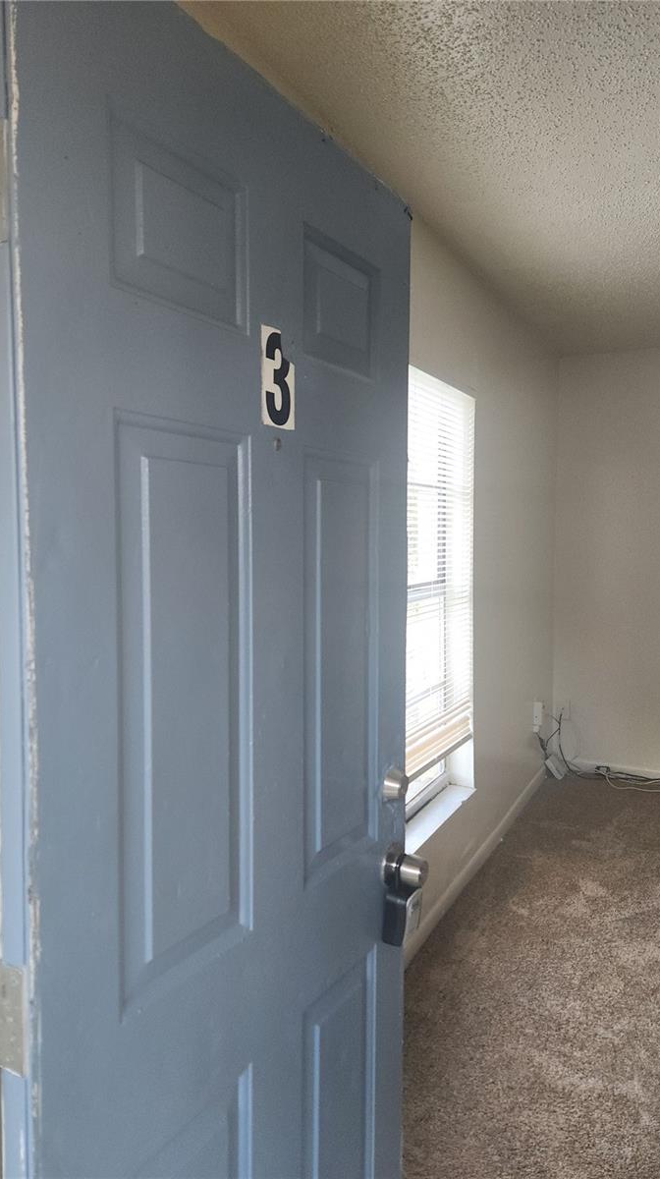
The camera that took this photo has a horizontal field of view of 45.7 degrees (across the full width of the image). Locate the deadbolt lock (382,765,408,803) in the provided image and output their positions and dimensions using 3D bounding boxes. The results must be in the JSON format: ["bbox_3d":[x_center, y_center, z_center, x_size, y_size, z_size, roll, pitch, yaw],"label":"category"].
[{"bbox_3d":[0.115,0.333,1.347,0.026,0.062,0.061,2,4,31],"label":"deadbolt lock"}]

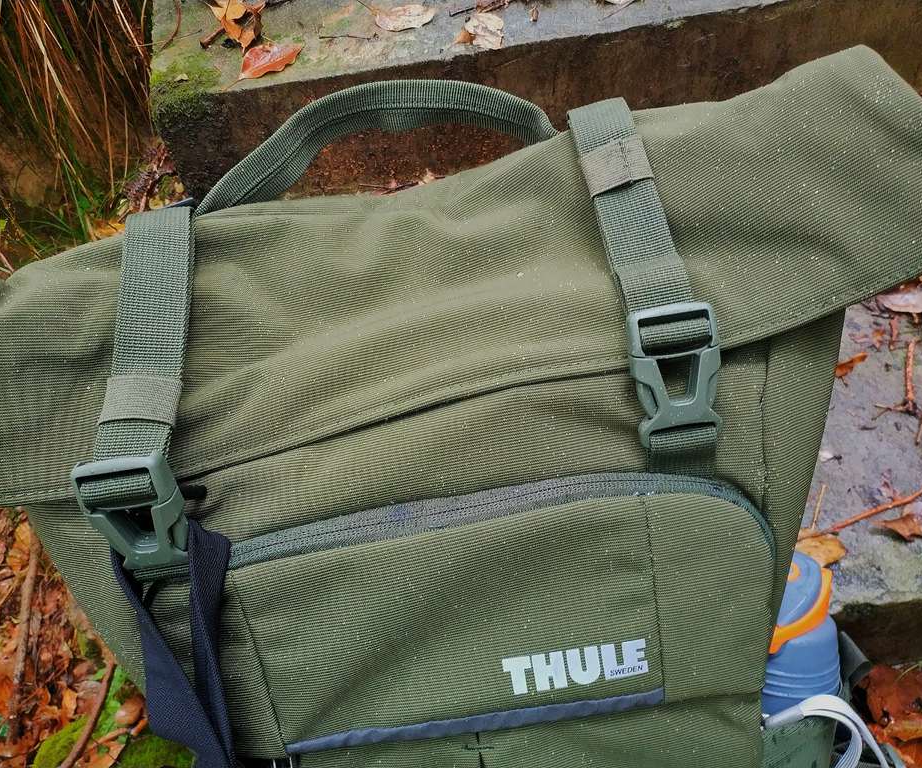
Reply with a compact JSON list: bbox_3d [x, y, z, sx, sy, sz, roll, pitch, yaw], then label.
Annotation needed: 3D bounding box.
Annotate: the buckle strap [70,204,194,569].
[{"bbox_3d":[-0.126,0.000,0.369,0.044,0.032,0.145,2,82,0],"label":"buckle strap"}]

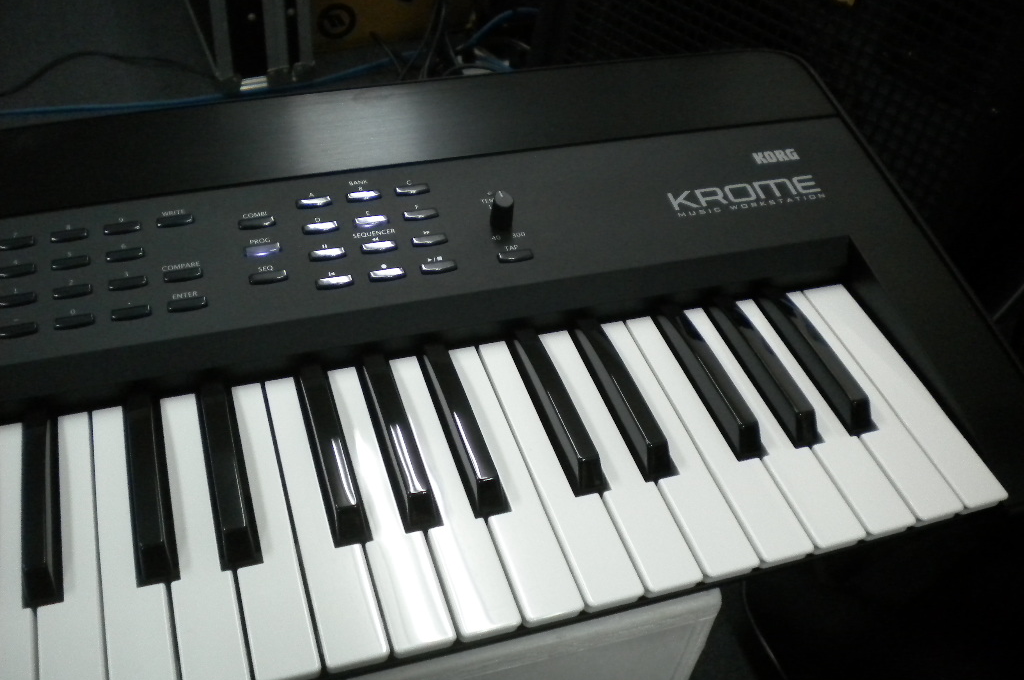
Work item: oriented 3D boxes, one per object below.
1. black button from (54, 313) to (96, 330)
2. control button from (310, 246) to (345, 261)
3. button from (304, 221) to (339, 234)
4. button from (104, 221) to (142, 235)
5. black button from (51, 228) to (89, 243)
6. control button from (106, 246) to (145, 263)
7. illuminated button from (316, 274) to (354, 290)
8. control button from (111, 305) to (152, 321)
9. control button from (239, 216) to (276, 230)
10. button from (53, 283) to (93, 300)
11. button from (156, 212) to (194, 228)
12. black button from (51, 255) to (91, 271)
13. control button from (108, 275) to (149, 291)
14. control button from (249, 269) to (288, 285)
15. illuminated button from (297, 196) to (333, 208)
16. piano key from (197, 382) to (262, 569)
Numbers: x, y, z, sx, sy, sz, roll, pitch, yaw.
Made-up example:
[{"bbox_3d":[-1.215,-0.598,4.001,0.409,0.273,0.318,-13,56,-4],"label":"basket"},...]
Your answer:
[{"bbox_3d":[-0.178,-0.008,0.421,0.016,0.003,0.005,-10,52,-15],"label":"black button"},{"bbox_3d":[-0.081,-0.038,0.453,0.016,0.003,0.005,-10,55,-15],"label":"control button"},{"bbox_3d":[-0.086,-0.050,0.466,0.015,0.003,0.005,-10,51,-15],"label":"button"},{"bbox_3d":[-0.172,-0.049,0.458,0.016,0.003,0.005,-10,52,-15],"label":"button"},{"bbox_3d":[-0.192,-0.045,0.450,0.014,0.003,0.005,-11,51,-14],"label":"black button"},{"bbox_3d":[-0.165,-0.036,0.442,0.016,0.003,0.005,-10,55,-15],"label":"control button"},{"bbox_3d":[-0.076,-0.024,0.444,0.015,0.003,0.005,-10,51,-15],"label":"illuminated button"},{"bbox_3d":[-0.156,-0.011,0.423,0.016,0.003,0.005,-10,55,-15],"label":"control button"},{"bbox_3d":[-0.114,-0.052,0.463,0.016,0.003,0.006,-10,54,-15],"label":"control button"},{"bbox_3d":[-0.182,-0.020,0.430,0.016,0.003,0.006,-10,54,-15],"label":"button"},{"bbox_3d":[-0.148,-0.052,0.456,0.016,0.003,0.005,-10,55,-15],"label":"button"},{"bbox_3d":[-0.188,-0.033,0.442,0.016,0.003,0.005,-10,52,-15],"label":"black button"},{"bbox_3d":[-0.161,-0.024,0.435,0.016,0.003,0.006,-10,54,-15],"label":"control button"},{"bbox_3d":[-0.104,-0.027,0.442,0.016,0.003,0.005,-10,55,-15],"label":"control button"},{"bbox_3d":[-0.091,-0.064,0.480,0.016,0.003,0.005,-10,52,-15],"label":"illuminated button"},{"bbox_3d":[-0.111,0.045,0.400,0.010,0.014,0.093,-10,46,-15],"label":"piano key"}]

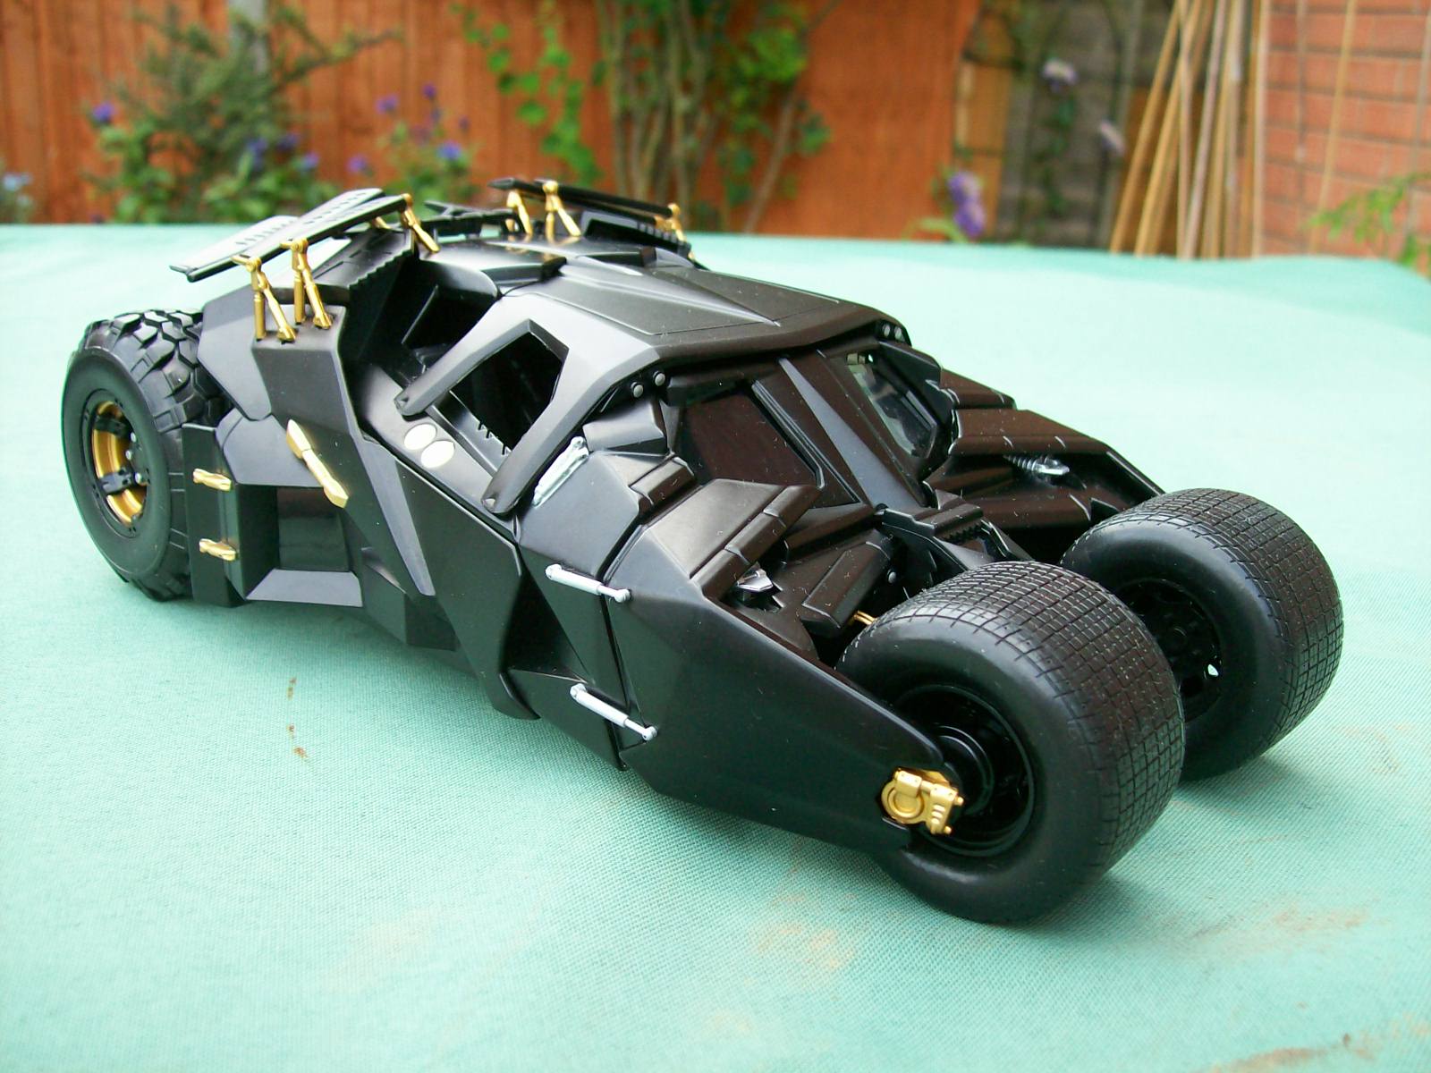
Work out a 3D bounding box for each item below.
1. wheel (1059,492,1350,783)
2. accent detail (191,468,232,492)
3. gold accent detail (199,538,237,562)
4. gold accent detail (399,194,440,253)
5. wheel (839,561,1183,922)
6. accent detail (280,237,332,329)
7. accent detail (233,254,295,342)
[{"bbox_3d":[0.089,0.018,0.282,0.053,0.053,0.030,22,27,39],"label":"wheel"},{"bbox_3d":[-0.097,-0.011,0.288,0.015,0.003,0.003,22,27,39],"label":"accent detail"},{"bbox_3d":[-0.098,0.003,0.292,0.014,0.003,0.003,22,27,39],"label":"gold accent detail"},{"bbox_3d":[-0.066,-0.070,0.331,0.015,0.013,0.004,22,27,39],"label":"gold accent detail"},{"bbox_3d":[0.046,0.032,0.238,0.053,0.053,0.030,22,27,39],"label":"wheel"},{"bbox_3d":[-0.084,-0.052,0.306,0.017,0.019,0.004,22,27,39],"label":"accent detail"},{"bbox_3d":[-0.095,-0.050,0.312,0.024,0.018,0.004,22,27,39],"label":"accent detail"}]

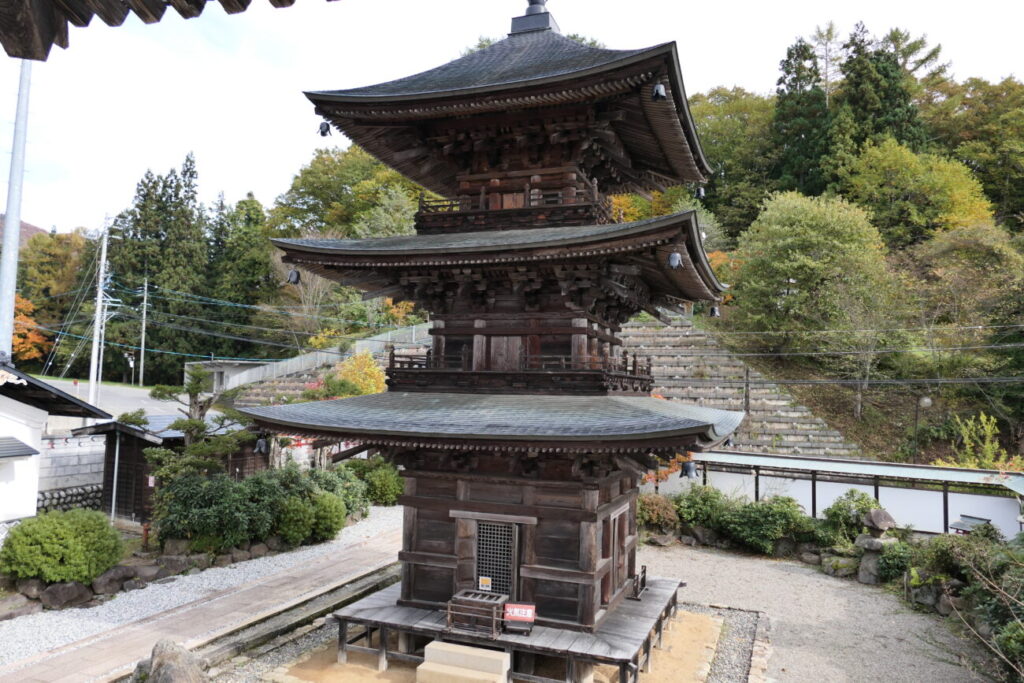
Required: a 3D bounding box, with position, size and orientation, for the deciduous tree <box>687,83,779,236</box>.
[{"bbox_3d":[17.901,-14.516,58.000,7.600,12.000,7.000,0,-4,17],"label":"deciduous tree"}]

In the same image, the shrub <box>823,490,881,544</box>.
[{"bbox_3d":[9.212,4.762,19.297,1.600,1.450,1.400,-1,-5,25],"label":"shrub"}]

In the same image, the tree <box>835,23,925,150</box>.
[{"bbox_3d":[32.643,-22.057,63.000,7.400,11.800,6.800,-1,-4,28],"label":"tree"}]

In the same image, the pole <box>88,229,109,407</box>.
[{"bbox_3d":[-21.512,-0.832,37.000,0.400,10.100,0.400,4,-4,-30],"label":"pole"}]

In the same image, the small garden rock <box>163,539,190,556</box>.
[{"bbox_3d":[-8.020,4.924,17.000,0.630,0.370,0.480,6,-6,-43],"label":"small garden rock"}]

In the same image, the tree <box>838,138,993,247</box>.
[{"bbox_3d":[28.357,-10.077,49.970,9.600,8.200,8.800,-1,-5,30],"label":"tree"}]

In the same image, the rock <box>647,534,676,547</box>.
[{"bbox_3d":[4.372,5.820,20.800,0.860,0.310,0.550,1,-4,12],"label":"rock"}]

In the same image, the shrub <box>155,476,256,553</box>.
[{"bbox_3d":[-7.654,4.321,17.697,2.200,1.900,1.800,3,-5,-23],"label":"shrub"}]

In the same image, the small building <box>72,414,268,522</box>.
[{"bbox_3d":[-11.623,4.433,25.236,3.300,3.200,5.900,0,-4,21],"label":"small building"}]

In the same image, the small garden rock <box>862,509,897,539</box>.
[{"bbox_3d":[9.766,4.837,18.900,0.900,0.760,0.750,-1,-4,27],"label":"small garden rock"}]

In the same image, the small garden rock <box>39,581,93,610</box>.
[{"bbox_3d":[-9.700,5.518,15.450,0.700,0.530,1.050,0,-4,21],"label":"small garden rock"}]

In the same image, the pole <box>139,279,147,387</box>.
[{"bbox_3d":[-26.497,-0.717,51.000,0.300,7.800,0.300,4,-5,-27],"label":"pole"}]

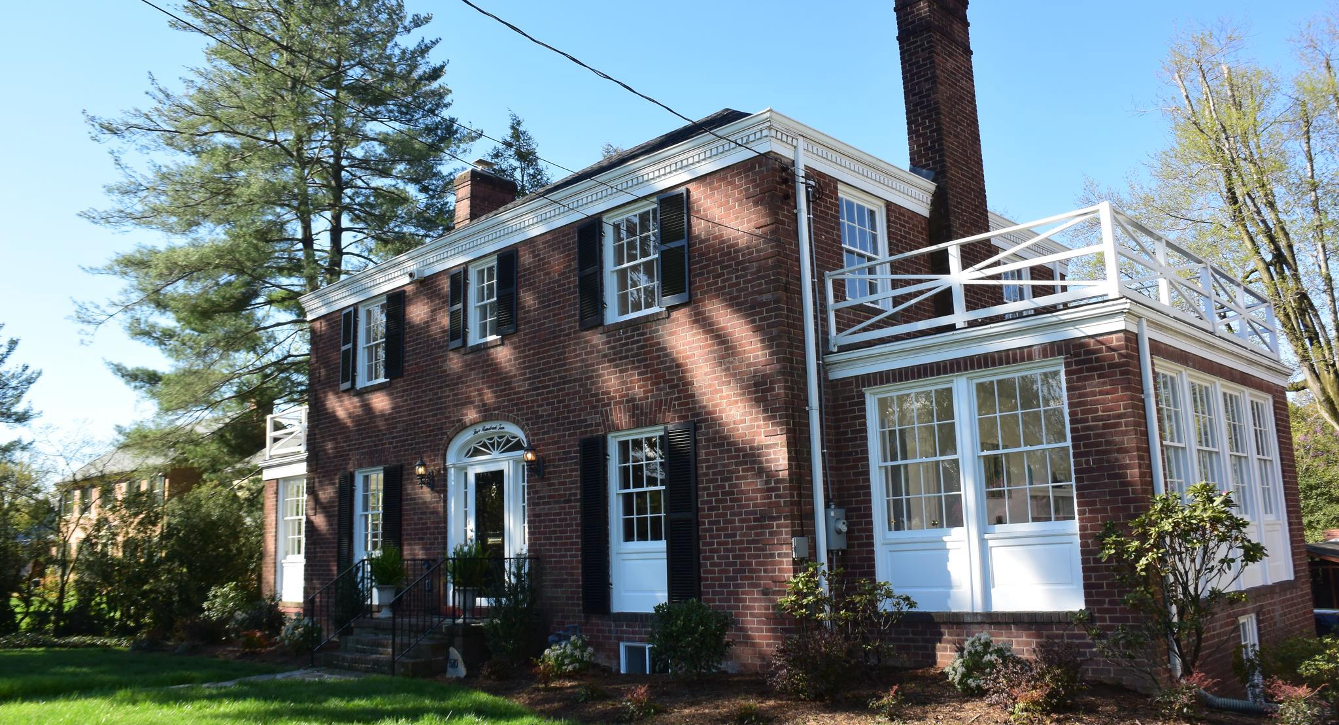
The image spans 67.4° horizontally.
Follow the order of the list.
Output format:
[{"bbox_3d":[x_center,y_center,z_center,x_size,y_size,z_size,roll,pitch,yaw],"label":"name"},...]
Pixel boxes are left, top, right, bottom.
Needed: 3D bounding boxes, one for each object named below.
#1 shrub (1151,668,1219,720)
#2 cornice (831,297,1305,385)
[{"bbox_3d":[3.925,2.532,7.650,0.440,0.371,0.396,-7,-12,25],"label":"shrub"},{"bbox_3d":[4.990,0.102,12.207,3.400,0.290,5.920,-11,-14,43],"label":"cornice"}]

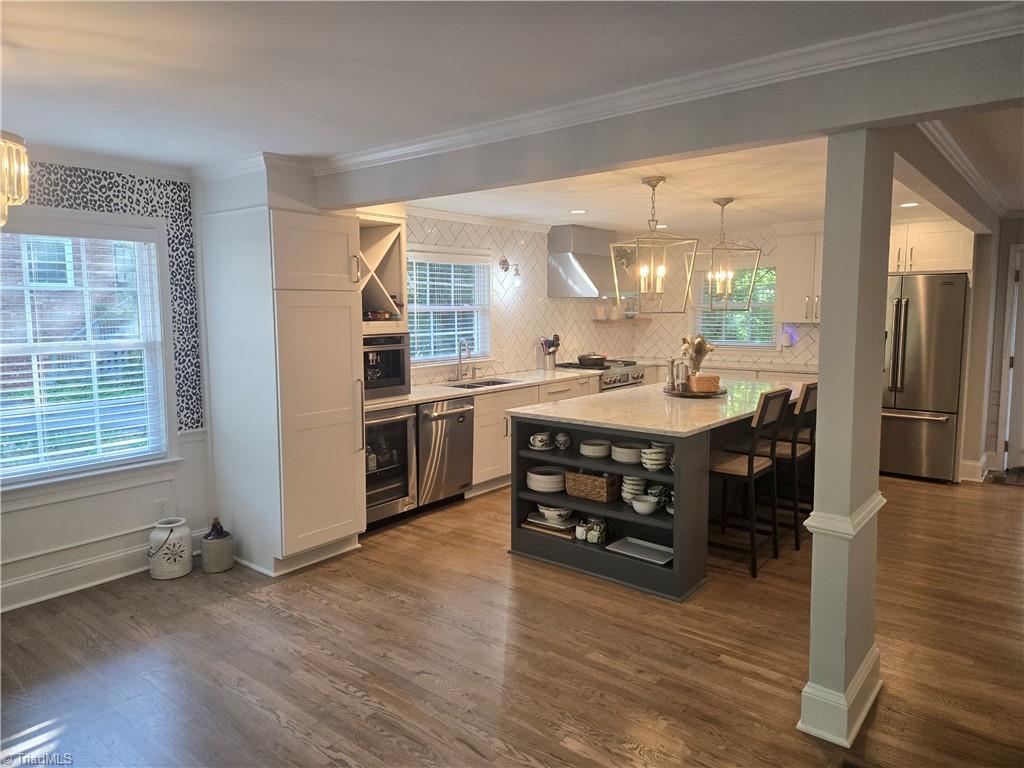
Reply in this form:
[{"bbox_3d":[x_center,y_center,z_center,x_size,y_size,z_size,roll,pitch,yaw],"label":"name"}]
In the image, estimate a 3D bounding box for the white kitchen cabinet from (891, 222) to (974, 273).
[{"bbox_3d":[3.666,-1.229,6.238,1.000,0.433,0.550,5,9,39],"label":"white kitchen cabinet"}]

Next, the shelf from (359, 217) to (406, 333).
[{"bbox_3d":[-1.188,-0.763,4.892,0.606,0.800,0.634,5,8,39],"label":"shelf"}]

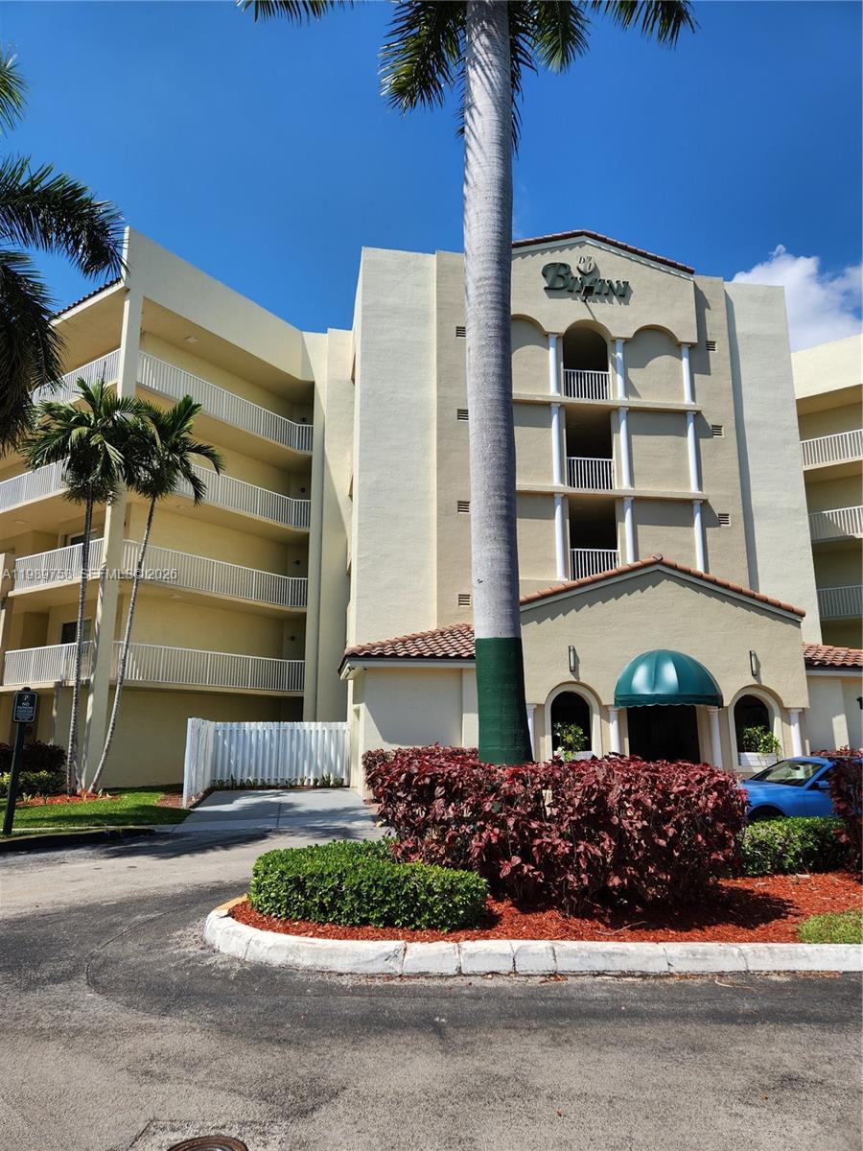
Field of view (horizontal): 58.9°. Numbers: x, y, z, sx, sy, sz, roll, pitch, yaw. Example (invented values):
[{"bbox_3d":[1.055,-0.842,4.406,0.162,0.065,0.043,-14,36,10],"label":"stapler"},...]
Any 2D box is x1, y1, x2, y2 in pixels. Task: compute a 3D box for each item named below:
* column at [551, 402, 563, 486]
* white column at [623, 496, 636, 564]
[{"bbox_3d":[3.954,-4.116,23.980,0.278,2.757,0.278,2,-12,-9],"label":"column"},{"bbox_3d":[6.221,-1.114,23.715,0.278,2.722,0.278,2,-12,-9],"label":"white column"}]

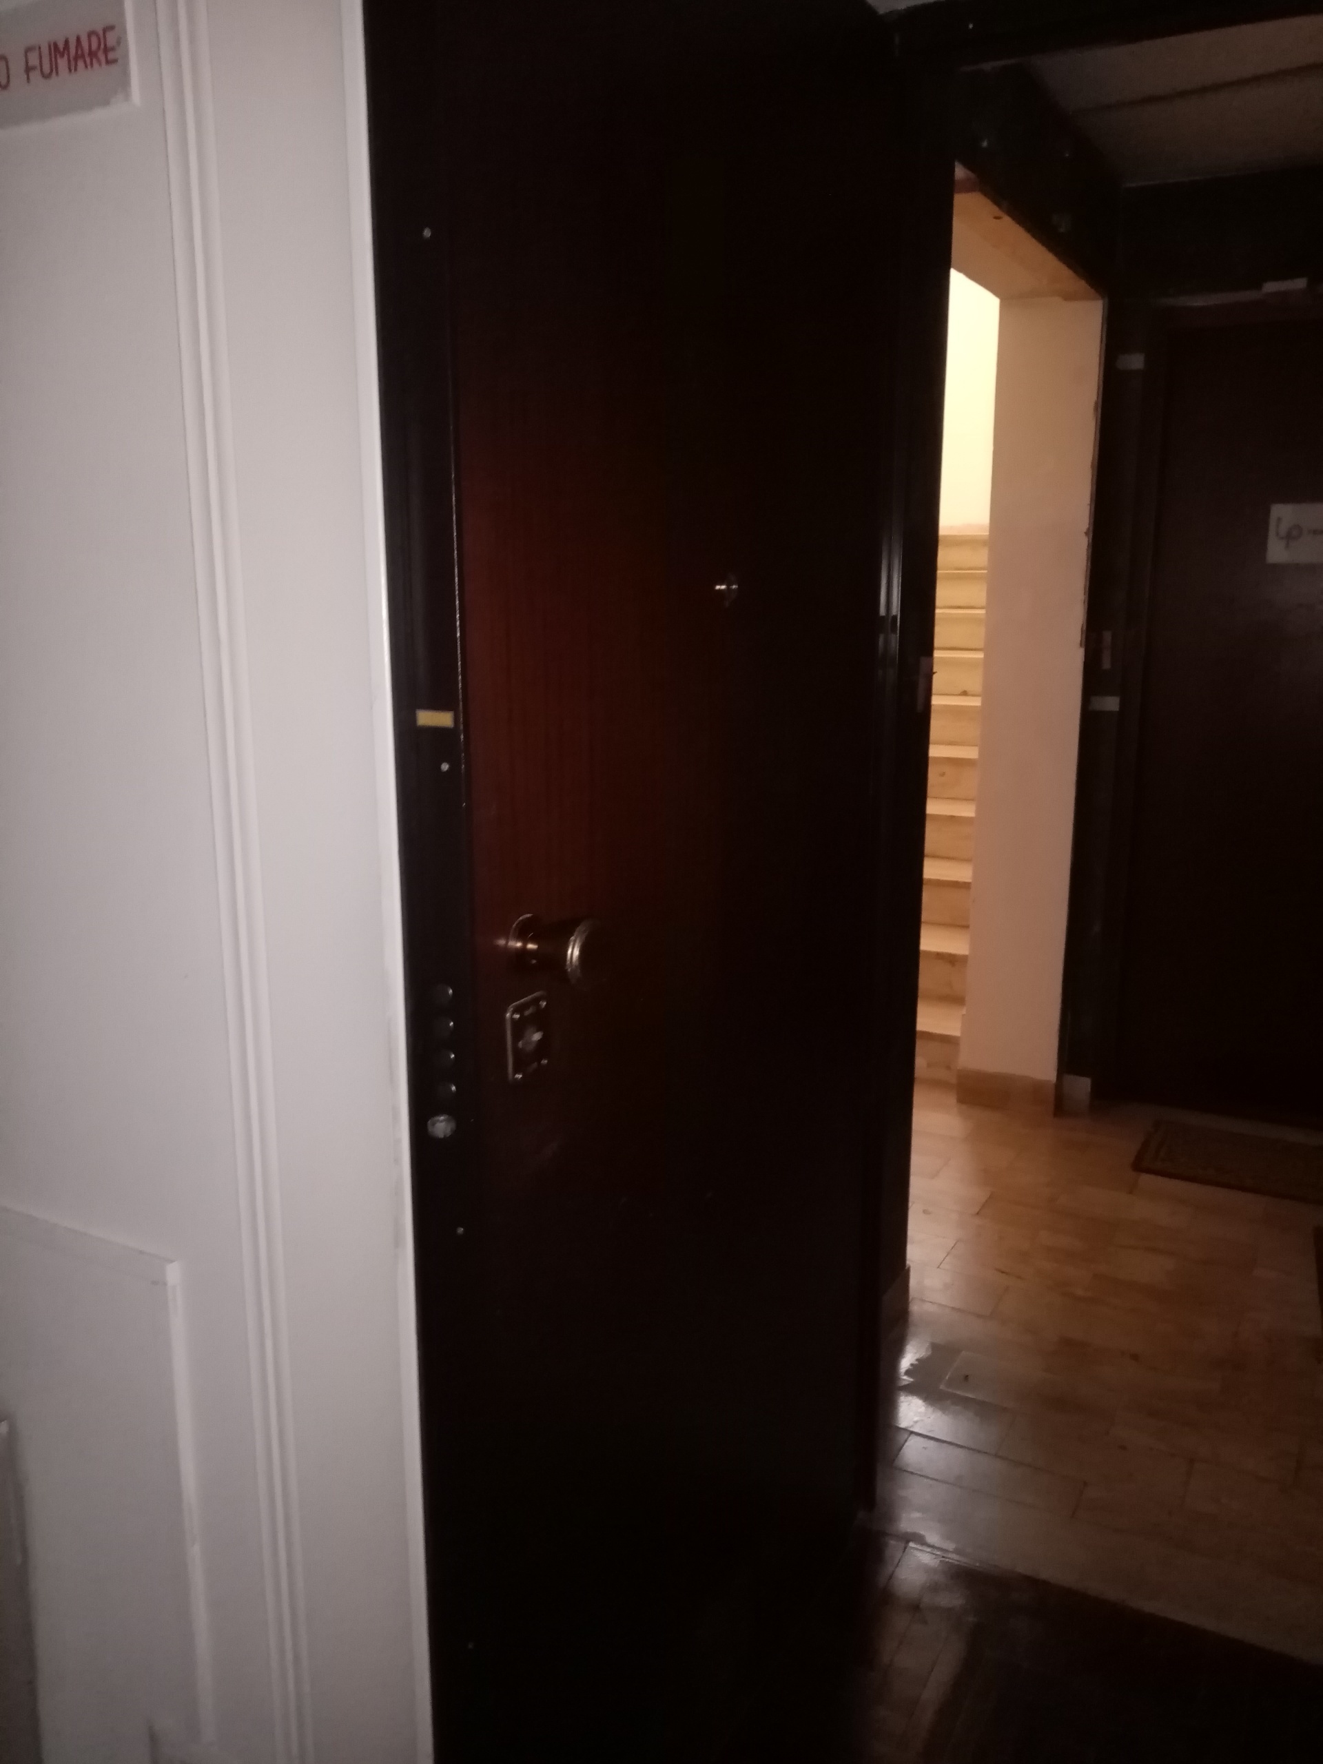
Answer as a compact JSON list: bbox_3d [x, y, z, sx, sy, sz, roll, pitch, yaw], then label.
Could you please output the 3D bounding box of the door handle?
[{"bbox_3d":[-0.088,0.056,1.129,0.065,0.061,0.061,7,13,29],"label":"door handle"}]

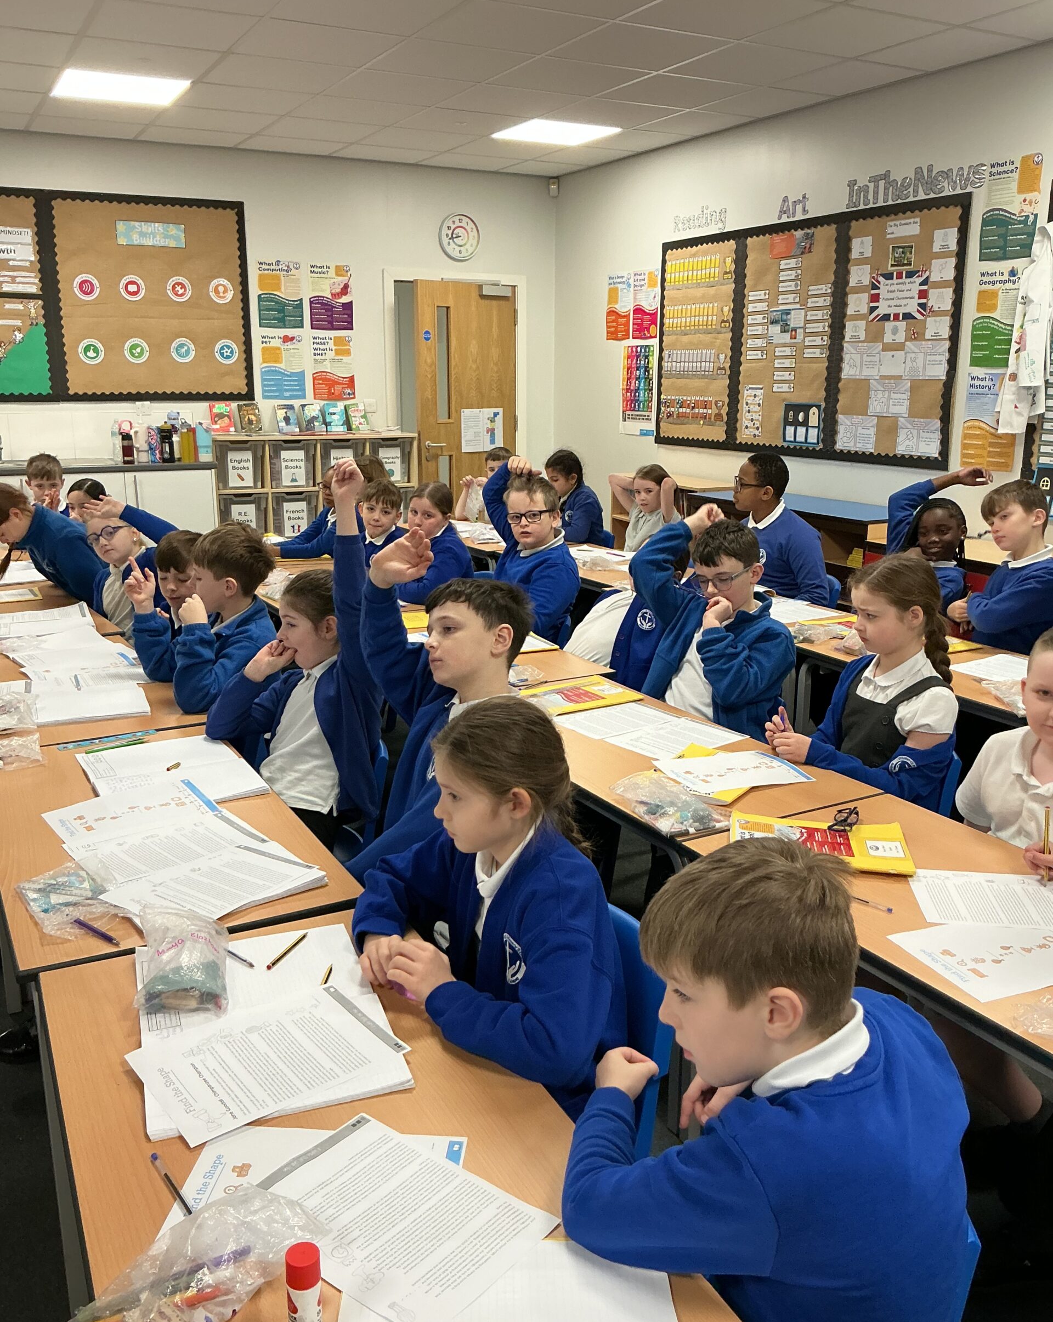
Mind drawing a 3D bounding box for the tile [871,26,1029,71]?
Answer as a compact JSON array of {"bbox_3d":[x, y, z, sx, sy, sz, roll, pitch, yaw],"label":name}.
[{"bbox_3d":[1.746,-2.569,4.922,0.457,0.020,0.600,-7,16,-27],"label":"tile"}]

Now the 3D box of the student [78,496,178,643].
[{"bbox_3d":[-1.316,-0.019,3.998,0.450,1.090,0.570,9,17,31],"label":"student"}]

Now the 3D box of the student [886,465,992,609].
[{"bbox_3d":[1.469,-0.128,4.336,0.420,1.160,0.460,14,20,43],"label":"student"}]

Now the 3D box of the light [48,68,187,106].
[{"bbox_3d":[-1.959,-2.793,5.677,0.595,0.040,0.595,-7,16,-27],"label":"light"}]

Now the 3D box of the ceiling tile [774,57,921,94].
[{"bbox_3d":[1.470,-2.700,5.437,0.451,0.020,0.595,-7,16,-27],"label":"ceiling tile"}]

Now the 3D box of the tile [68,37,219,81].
[{"bbox_3d":[-1.682,-2.651,5.162,0.595,0.020,0.595,-7,16,-27],"label":"tile"}]

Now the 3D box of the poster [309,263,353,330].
[{"bbox_3d":[-1.284,-2.394,7.743,0.297,0.418,0.005,-7,16,-27],"label":"poster"}]

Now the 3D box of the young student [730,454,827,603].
[{"bbox_3d":[0.892,-0.225,4.718,0.610,1.175,0.430,-6,16,-24],"label":"young student"}]

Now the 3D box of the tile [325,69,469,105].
[{"bbox_3d":[-0.617,-2.780,5.698,0.595,0.020,0.595,-7,16,-27],"label":"tile"}]

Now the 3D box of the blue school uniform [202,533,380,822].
[{"bbox_3d":[-0.494,0.027,2.556,0.360,0.620,0.430,-10,18,-36],"label":"blue school uniform"}]

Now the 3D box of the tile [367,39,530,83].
[{"bbox_3d":[-0.341,-2.648,5.182,0.595,0.020,0.595,-7,16,-27],"label":"tile"}]

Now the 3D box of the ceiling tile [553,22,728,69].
[{"bbox_3d":[0.467,-2.576,4.927,0.595,0.020,0.595,-7,16,-26],"label":"ceiling tile"}]

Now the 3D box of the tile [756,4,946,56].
[{"bbox_3d":[1.274,-2.511,4.684,0.595,0.020,0.595,-7,16,-27],"label":"tile"}]

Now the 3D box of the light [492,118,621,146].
[{"bbox_3d":[0.177,-3.043,6.743,0.595,0.030,0.595,-7,16,-26],"label":"light"}]

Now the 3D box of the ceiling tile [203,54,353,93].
[{"bbox_3d":[-1.150,-2.711,5.424,0.600,0.020,0.600,-7,16,-27],"label":"ceiling tile"}]

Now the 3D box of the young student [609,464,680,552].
[{"bbox_3d":[0.514,-0.369,5.502,0.440,1.065,0.580,10,17,33],"label":"young student"}]

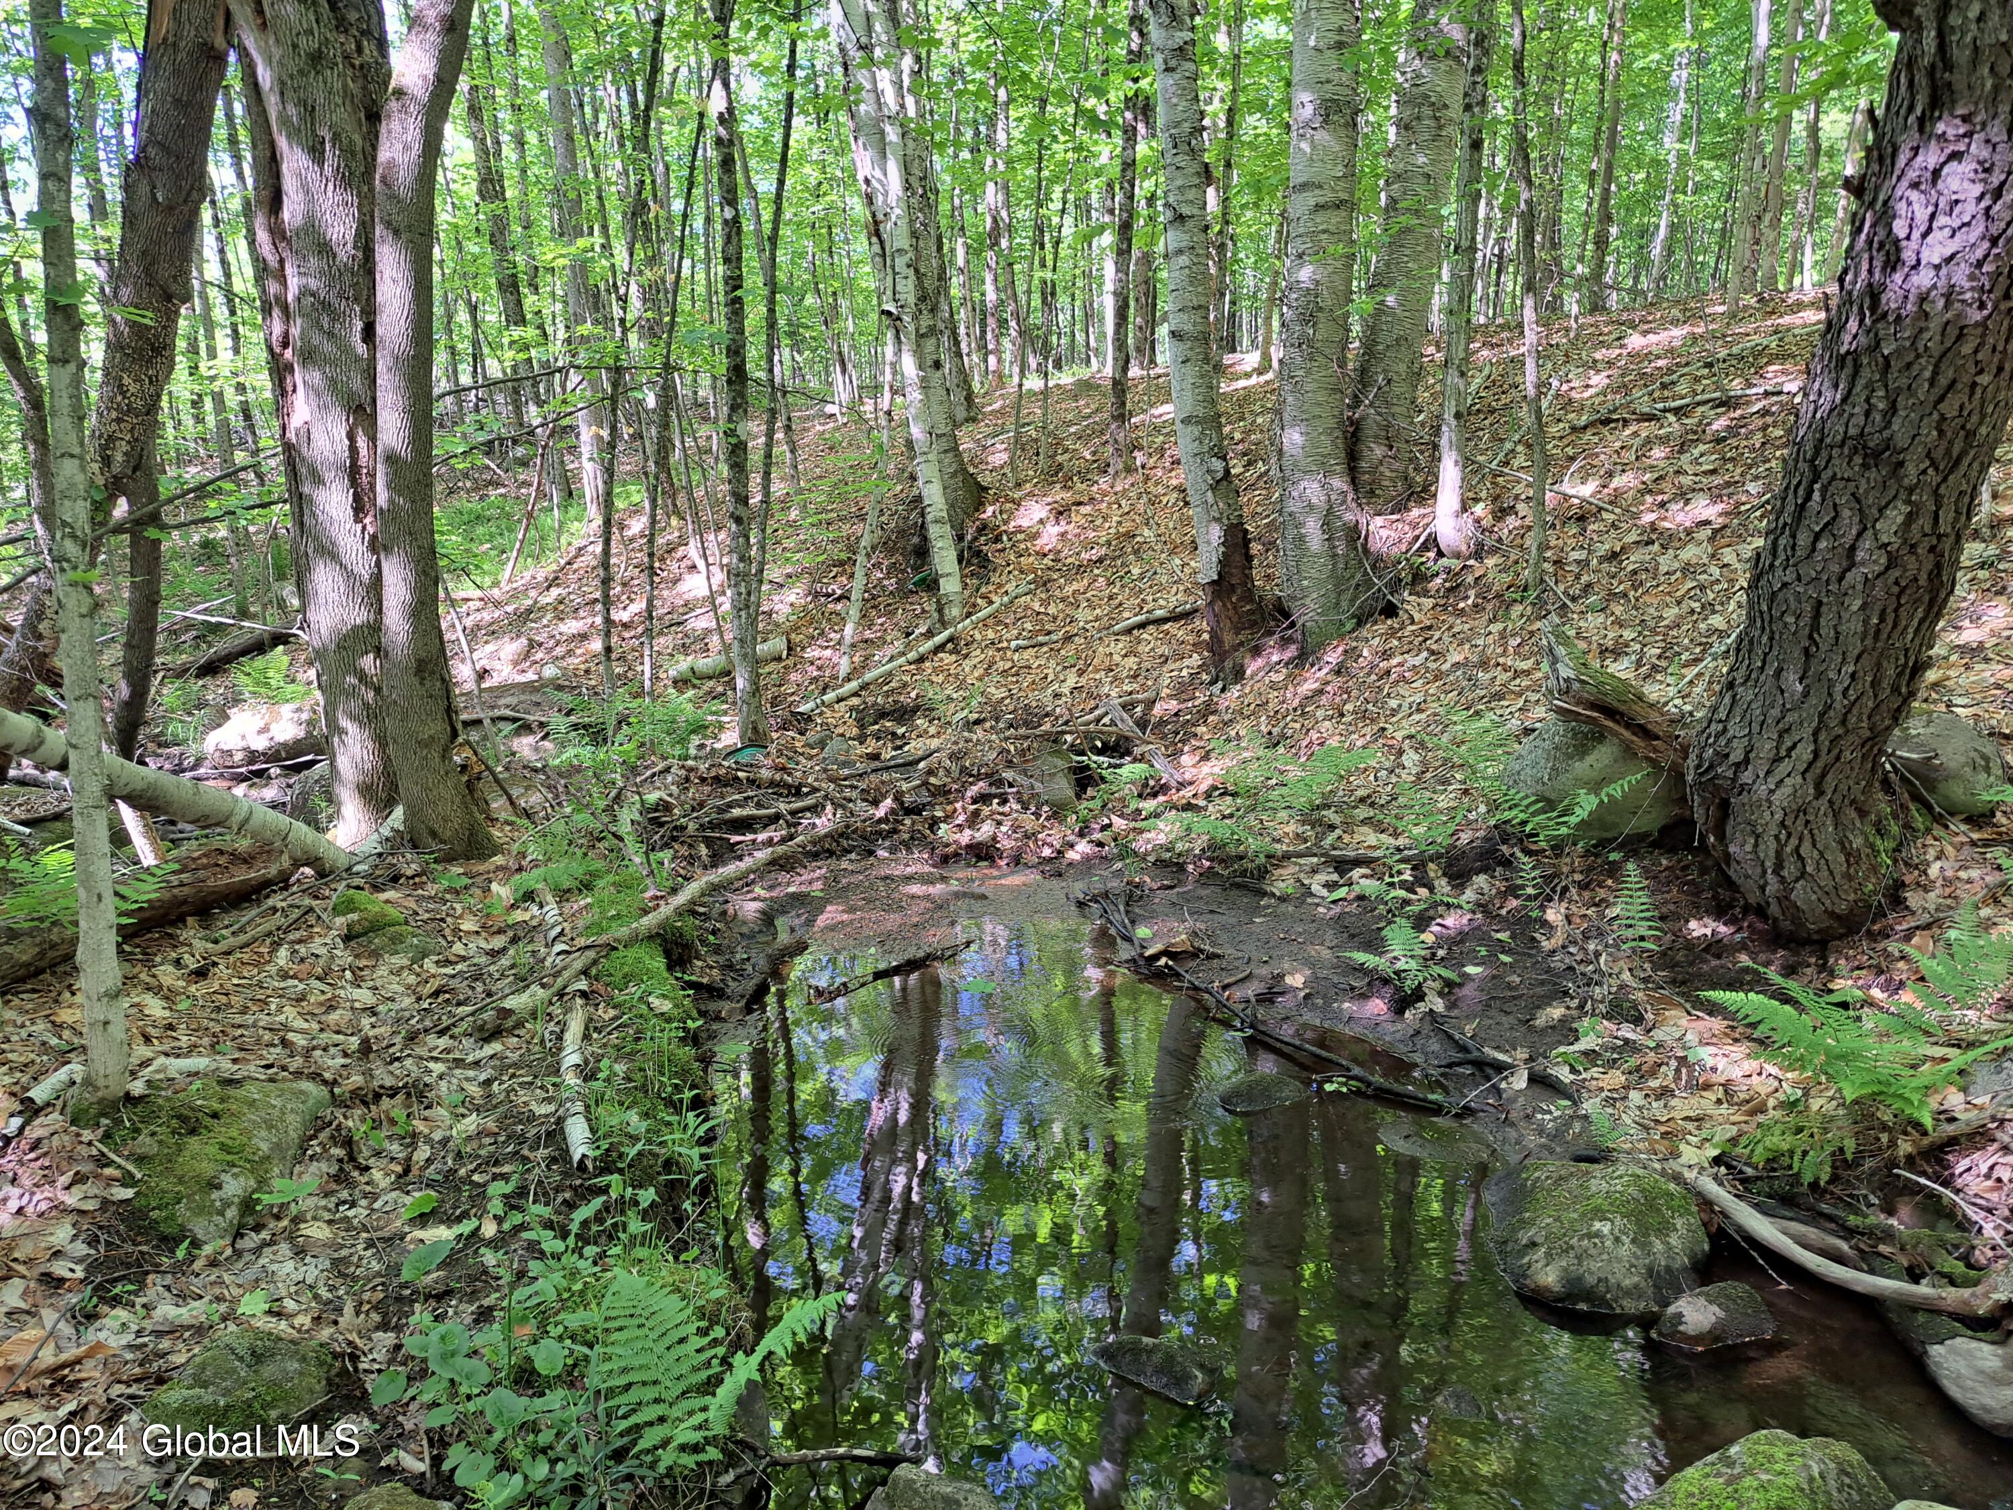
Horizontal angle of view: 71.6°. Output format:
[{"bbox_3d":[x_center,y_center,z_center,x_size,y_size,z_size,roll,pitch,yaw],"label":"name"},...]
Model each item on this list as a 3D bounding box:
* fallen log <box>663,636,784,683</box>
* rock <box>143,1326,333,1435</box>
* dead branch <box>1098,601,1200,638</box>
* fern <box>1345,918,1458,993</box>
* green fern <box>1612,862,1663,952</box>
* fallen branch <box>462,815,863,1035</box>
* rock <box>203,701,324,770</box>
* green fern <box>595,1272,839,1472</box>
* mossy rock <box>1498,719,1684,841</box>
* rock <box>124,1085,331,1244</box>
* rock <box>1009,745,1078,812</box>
[{"bbox_3d":[-2.100,-0.722,10.500,0.893,0.160,0.160,-11,11,0],"label":"fallen log"},{"bbox_3d":[-1.172,0.960,2.138,0.270,0.125,0.200,-3,10,-20],"label":"rock"},{"bbox_3d":[0.911,-0.849,8.800,0.713,0.055,0.055,-17,16,-16],"label":"dead branch"},{"bbox_3d":[1.335,0.689,4.729,0.370,0.220,0.300,2,10,10],"label":"fern"},{"bbox_3d":[2.216,0.528,4.904,0.175,0.310,0.130,4,10,22],"label":"green fern"},{"bbox_3d":[-1.046,0.516,5.035,0.170,0.130,3.037,2,7,12],"label":"fallen branch"},{"bbox_3d":[-4.347,-0.115,8.200,0.720,0.320,0.550,-6,12,-28],"label":"rock"},{"bbox_3d":[-0.441,0.938,2.120,0.350,0.220,0.230,-2,11,-13],"label":"green fern"},{"bbox_3d":[2.490,0.128,5.902,0.750,0.460,0.580,4,10,22],"label":"mossy rock"},{"bbox_3d":[-1.586,0.815,2.823,0.360,0.170,0.420,-5,11,-28],"label":"rock"},{"bbox_3d":[0.175,0.107,6.350,0.290,0.270,0.270,1,11,2],"label":"rock"}]

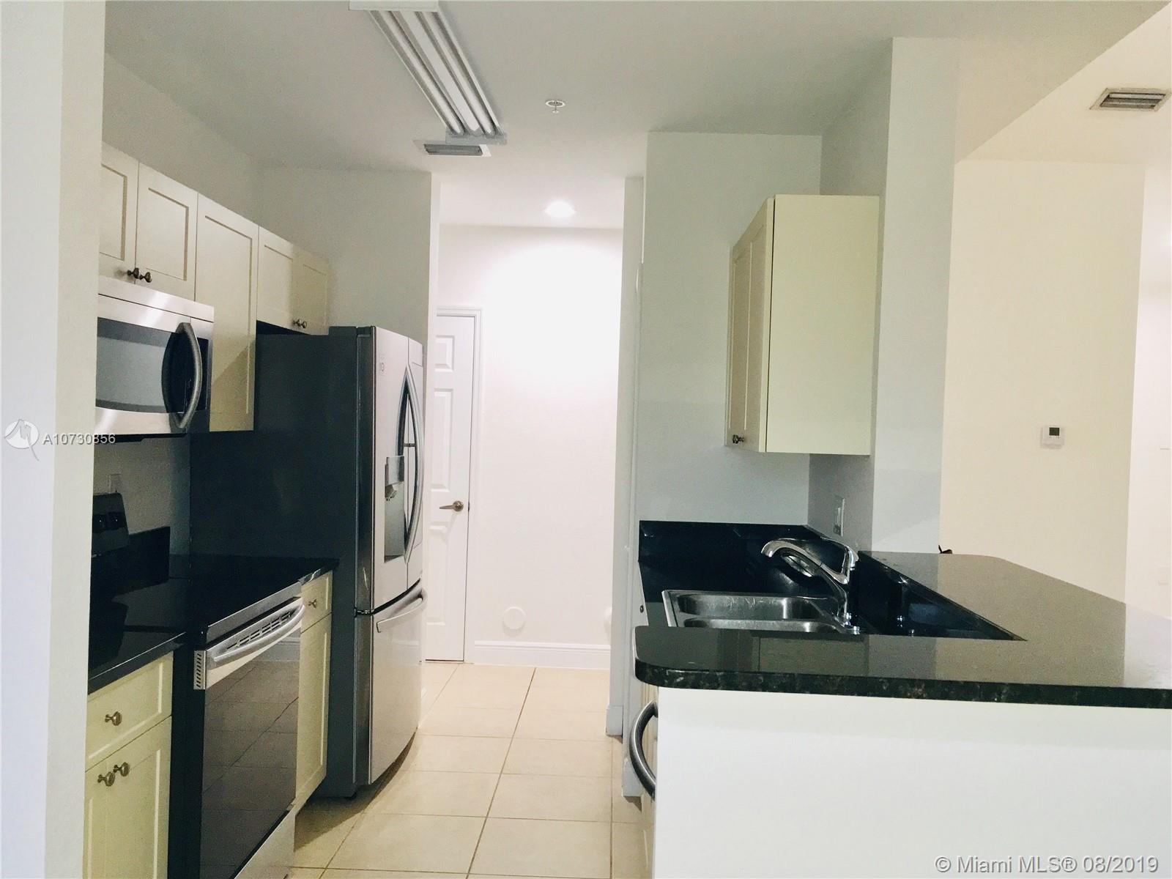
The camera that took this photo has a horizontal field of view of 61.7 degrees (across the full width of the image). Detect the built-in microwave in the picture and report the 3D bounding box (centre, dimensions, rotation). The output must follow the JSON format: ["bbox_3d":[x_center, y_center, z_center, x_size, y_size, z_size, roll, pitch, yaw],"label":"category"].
[{"bbox_3d":[-1.383,-0.218,2.721,0.435,0.405,0.760,2,1,2],"label":"built-in microwave"}]

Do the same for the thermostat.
[{"bbox_3d":[2.127,-0.013,4.476,0.101,0.103,0.026,2,1,2],"label":"thermostat"}]

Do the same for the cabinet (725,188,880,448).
[{"bbox_3d":[0.706,-0.346,3.359,0.332,0.766,0.875,2,1,2],"label":"cabinet"}]

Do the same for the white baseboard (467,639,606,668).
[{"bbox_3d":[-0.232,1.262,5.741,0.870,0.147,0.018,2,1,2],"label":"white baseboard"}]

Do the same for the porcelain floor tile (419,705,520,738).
[{"bbox_3d":[-0.550,1.351,4.701,0.446,0.010,0.447,2,1,2],"label":"porcelain floor tile"}]

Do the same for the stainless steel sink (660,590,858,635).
[{"bbox_3d":[0.513,0.593,2.724,0.558,0.200,0.830,2,1,2],"label":"stainless steel sink"}]

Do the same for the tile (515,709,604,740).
[{"bbox_3d":[-0.100,1.366,4.687,0.450,0.010,0.447,2,1,2],"label":"tile"}]

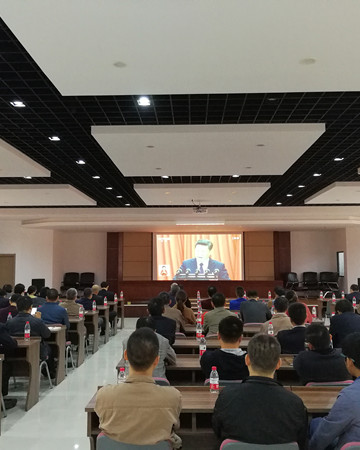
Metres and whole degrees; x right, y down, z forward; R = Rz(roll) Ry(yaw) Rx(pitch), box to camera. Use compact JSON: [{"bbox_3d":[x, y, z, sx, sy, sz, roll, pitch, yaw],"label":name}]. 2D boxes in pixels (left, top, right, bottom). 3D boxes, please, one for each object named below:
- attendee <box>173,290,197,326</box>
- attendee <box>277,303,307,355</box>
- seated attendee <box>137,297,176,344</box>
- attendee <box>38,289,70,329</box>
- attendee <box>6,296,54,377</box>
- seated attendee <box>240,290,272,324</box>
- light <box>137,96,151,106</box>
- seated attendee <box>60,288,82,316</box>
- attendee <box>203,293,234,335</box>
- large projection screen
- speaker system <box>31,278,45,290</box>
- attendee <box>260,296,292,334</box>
[{"bbox_3d":[0.058,1.591,6.911,0.470,1.260,0.760,0,-5,2],"label":"attendee"},{"bbox_3d":[1.267,1.437,4.936,0.500,1.240,0.860,0,-5,2],"label":"attendee"},{"bbox_3d":[-0.242,1.417,4.984,0.490,1.300,0.860,-1,-5,5],"label":"seated attendee"},{"bbox_3d":[-1.837,1.598,6.973,0.510,1.270,0.780,-1,-5,5],"label":"attendee"},{"bbox_3d":[-1.947,1.558,6.148,0.510,1.240,0.900,-1,-5,10],"label":"attendee"},{"bbox_3d":[1.111,1.590,6.876,0.510,1.250,0.780,0,-5,2],"label":"seated attendee"},{"bbox_3d":[-0.415,-1.433,5.355,0.160,0.080,0.160,0,-5,2],"label":"light"},{"bbox_3d":[-1.891,1.746,8.319,0.480,1.250,0.840,-1,-5,8],"label":"seated attendee"},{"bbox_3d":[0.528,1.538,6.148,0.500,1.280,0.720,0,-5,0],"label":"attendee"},{"bbox_3d":[0.684,1.141,16.851,3.208,1.728,0.100,0,-5,2],"label":"large projection screen"},{"bbox_3d":[-4.629,2.135,15.419,0.420,0.675,0.400,0,-5,2],"label":"speaker system"},{"bbox_3d":[1.215,1.496,5.736,0.510,1.240,0.780,0,-5,2],"label":"attendee"}]

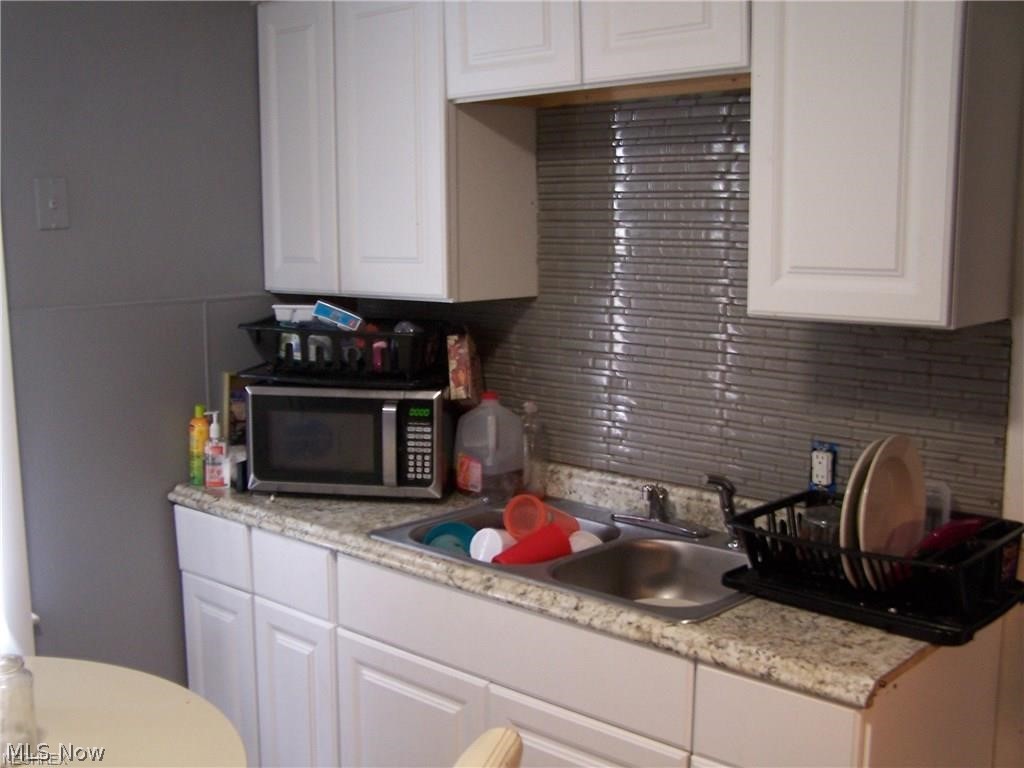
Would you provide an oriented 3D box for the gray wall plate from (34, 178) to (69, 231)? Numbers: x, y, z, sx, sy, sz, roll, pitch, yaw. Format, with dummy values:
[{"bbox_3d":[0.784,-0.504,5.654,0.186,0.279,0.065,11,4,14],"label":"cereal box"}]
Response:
[{"bbox_3d":[-1.050,-0.412,2.578,0.010,0.117,0.074,7,11,41],"label":"gray wall plate"}]

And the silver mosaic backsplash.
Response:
[{"bbox_3d":[0.231,-0.215,2.659,1.836,0.874,0.015,7,11,41],"label":"silver mosaic backsplash"}]

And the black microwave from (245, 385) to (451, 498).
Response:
[{"bbox_3d":[-0.383,0.128,2.870,0.490,0.277,0.356,1,8,10],"label":"black microwave"}]

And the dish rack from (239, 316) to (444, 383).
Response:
[{"bbox_3d":[-0.406,-0.085,2.863,0.475,0.142,0.330,2,8,14],"label":"dish rack"}]

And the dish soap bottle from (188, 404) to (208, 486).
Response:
[{"bbox_3d":[-0.808,0.161,2.897,0.048,0.208,0.043,7,11,41],"label":"dish soap bottle"}]

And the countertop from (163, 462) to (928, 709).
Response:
[{"bbox_3d":[0.029,0.304,2.490,1.885,0.112,0.632,7,11,41],"label":"countertop"}]

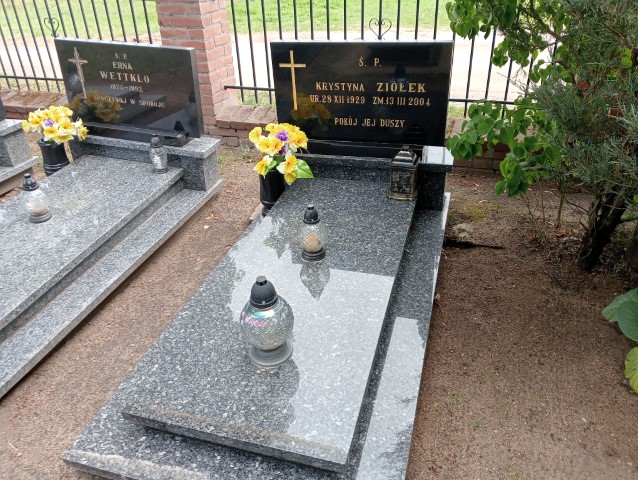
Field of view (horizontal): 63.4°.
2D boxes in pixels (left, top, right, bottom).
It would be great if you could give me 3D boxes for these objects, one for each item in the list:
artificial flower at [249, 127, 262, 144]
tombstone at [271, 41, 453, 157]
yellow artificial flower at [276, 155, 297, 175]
[{"bbox_3d":[-0.308,-0.507,2.509,0.080,0.090,0.060,10,18,20],"label":"artificial flower"},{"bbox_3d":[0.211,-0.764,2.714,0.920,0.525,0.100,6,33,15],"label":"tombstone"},{"bbox_3d":[-0.161,-0.386,2.640,0.102,0.097,0.070,-4,35,-1],"label":"yellow artificial flower"}]

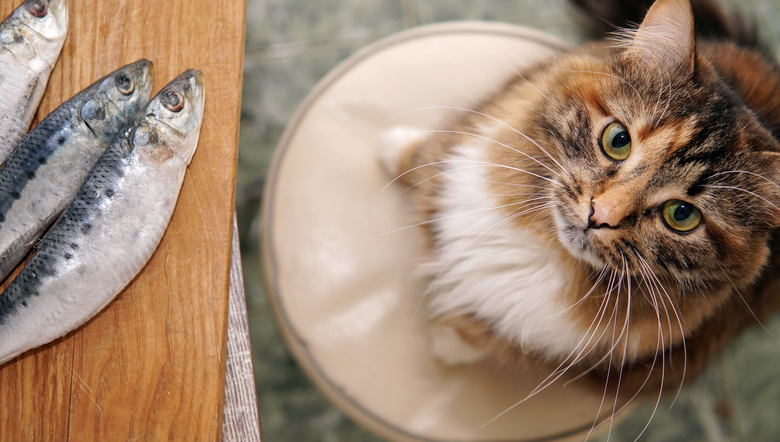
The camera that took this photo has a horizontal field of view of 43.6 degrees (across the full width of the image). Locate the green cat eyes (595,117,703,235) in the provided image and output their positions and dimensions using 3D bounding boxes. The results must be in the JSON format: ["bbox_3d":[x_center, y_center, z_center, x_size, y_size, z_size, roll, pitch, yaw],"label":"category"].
[{"bbox_3d":[0.122,-0.020,0.456,0.018,0.015,0.063,-43,82,23],"label":"green cat eyes"}]

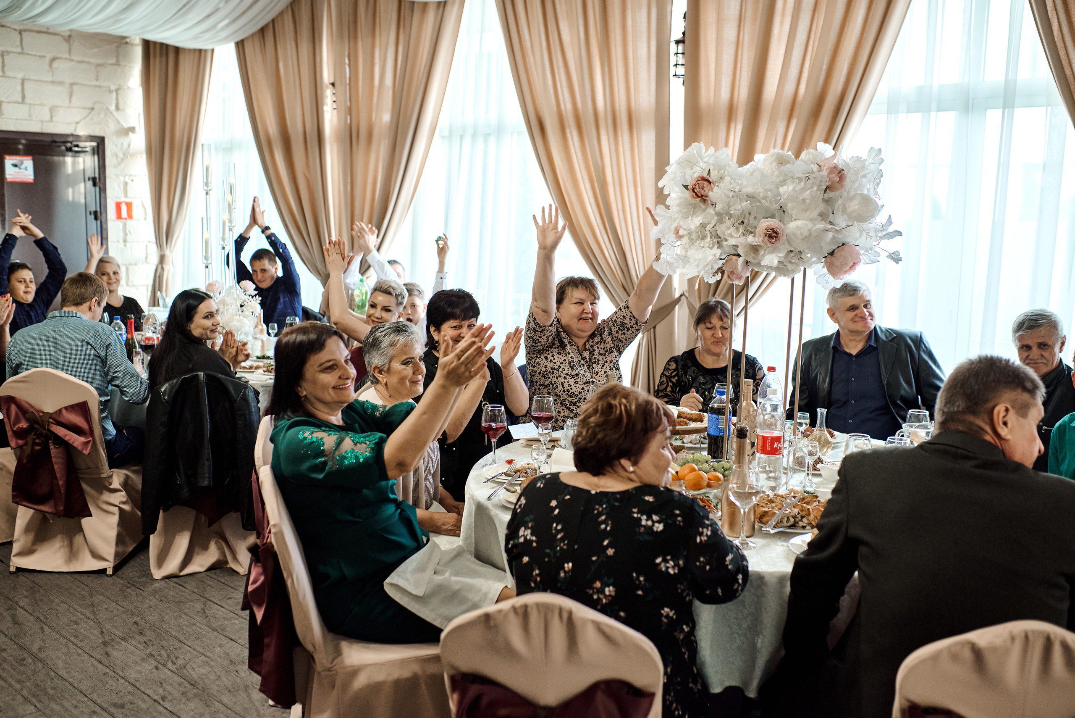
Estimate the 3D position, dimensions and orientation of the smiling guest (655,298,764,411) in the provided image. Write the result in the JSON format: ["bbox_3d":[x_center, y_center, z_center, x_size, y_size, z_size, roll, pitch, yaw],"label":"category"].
[{"bbox_3d":[0.728,0.371,4.424,0.500,1.240,0.680,1,8,5],"label":"smiling guest"}]

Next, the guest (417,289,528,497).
[{"bbox_3d":[-0.230,0.401,4.064,0.580,1.310,0.750,-8,12,-44],"label":"guest"}]

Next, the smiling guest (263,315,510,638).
[{"bbox_3d":[-0.363,0.556,2.856,0.740,1.300,0.560,0,8,-1],"label":"smiling guest"}]

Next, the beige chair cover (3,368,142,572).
[{"bbox_3d":[-2.112,0.470,4.822,0.460,0.920,0.540,1,9,2],"label":"beige chair cover"}]

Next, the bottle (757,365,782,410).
[{"bbox_3d":[0.799,0.194,3.591,0.090,0.325,0.090,0,8,0],"label":"bottle"}]

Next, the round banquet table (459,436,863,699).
[{"bbox_3d":[0.645,0.772,3.539,1.800,0.760,1.800,1,9,0],"label":"round banquet table"}]

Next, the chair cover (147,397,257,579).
[{"bbox_3d":[-1.472,0.474,4.804,0.470,0.910,0.560,1,8,3],"label":"chair cover"}]

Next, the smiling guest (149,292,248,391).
[{"bbox_3d":[-1.452,0.288,4.939,0.500,1.240,0.660,5,9,30],"label":"smiling guest"}]

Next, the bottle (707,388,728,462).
[{"bbox_3d":[0.591,0.244,3.386,0.081,0.280,0.081,0,8,0],"label":"bottle"}]

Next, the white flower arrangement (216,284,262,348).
[{"bbox_3d":[-1.767,-0.244,6.111,0.330,0.440,0.330,1,9,0],"label":"white flower arrangement"}]

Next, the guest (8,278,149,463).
[{"bbox_3d":[-2.091,0.247,4.924,0.600,1.320,0.750,1,8,8],"label":"guest"}]

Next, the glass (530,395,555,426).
[{"bbox_3d":[0.021,0.235,3.806,0.085,0.210,0.085,1,9,0],"label":"glass"}]

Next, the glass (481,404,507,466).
[{"bbox_3d":[-0.148,0.259,3.541,0.087,0.200,0.087,0,8,0],"label":"glass"}]

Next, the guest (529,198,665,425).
[{"bbox_3d":[0.221,0.192,4.346,0.620,1.650,0.720,-1,9,-13],"label":"guest"}]

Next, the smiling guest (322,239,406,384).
[{"bbox_3d":[-0.921,0.140,5.221,0.660,1.460,0.500,0,8,0],"label":"smiling guest"}]

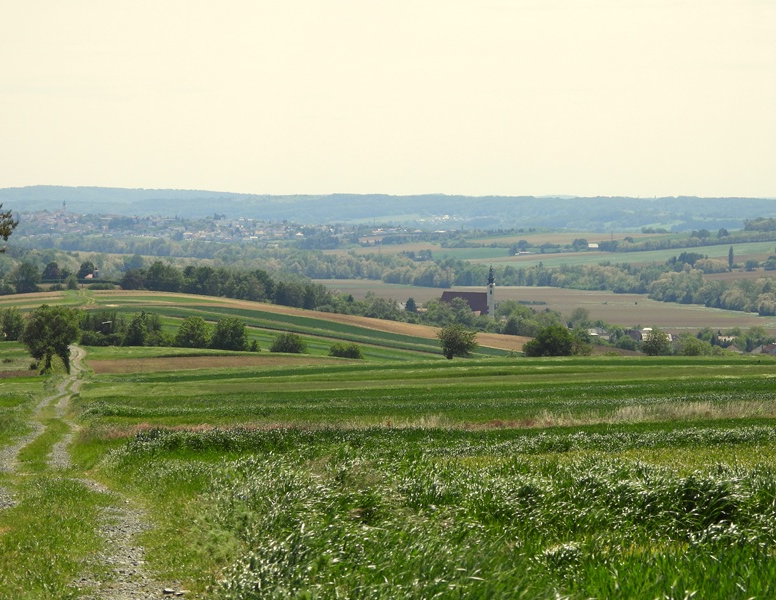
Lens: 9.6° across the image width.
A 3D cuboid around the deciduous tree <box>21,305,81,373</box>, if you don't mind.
[{"bbox_3d":[-42.440,4.960,580.000,7.470,8.780,7.090,0,1,0],"label":"deciduous tree"}]

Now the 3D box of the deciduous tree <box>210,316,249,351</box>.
[{"bbox_3d":[-28.300,5.990,820.000,6.740,6.120,6.400,0,1,0],"label":"deciduous tree"}]

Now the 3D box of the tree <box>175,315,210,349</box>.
[{"bbox_3d":[-35.110,5.840,830.000,6.110,5.750,5.800,0,1,0],"label":"tree"}]

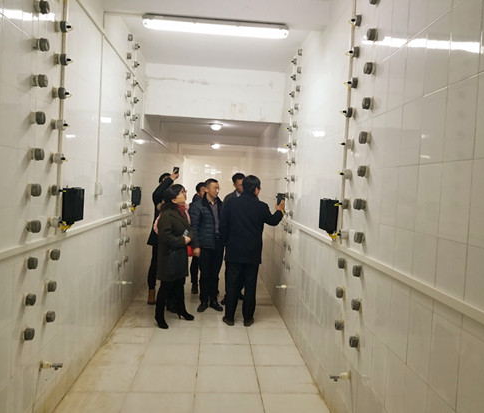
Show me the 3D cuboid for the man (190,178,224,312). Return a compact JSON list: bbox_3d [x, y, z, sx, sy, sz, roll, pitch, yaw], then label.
[{"bbox_3d":[-0.440,0.493,5.425,0.320,1.700,0.480,5,3,36],"label":"man"}]

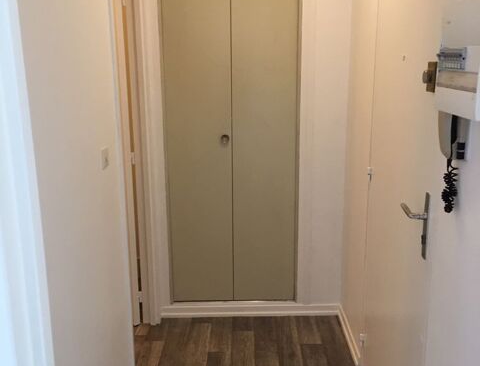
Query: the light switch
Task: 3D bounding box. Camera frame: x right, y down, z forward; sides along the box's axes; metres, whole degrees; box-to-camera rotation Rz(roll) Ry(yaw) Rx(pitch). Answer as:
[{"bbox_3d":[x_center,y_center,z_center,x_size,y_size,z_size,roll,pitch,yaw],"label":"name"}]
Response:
[{"bbox_3d":[-0.493,-0.089,1.973,0.015,0.078,0.080,-1,13,0],"label":"light switch"}]

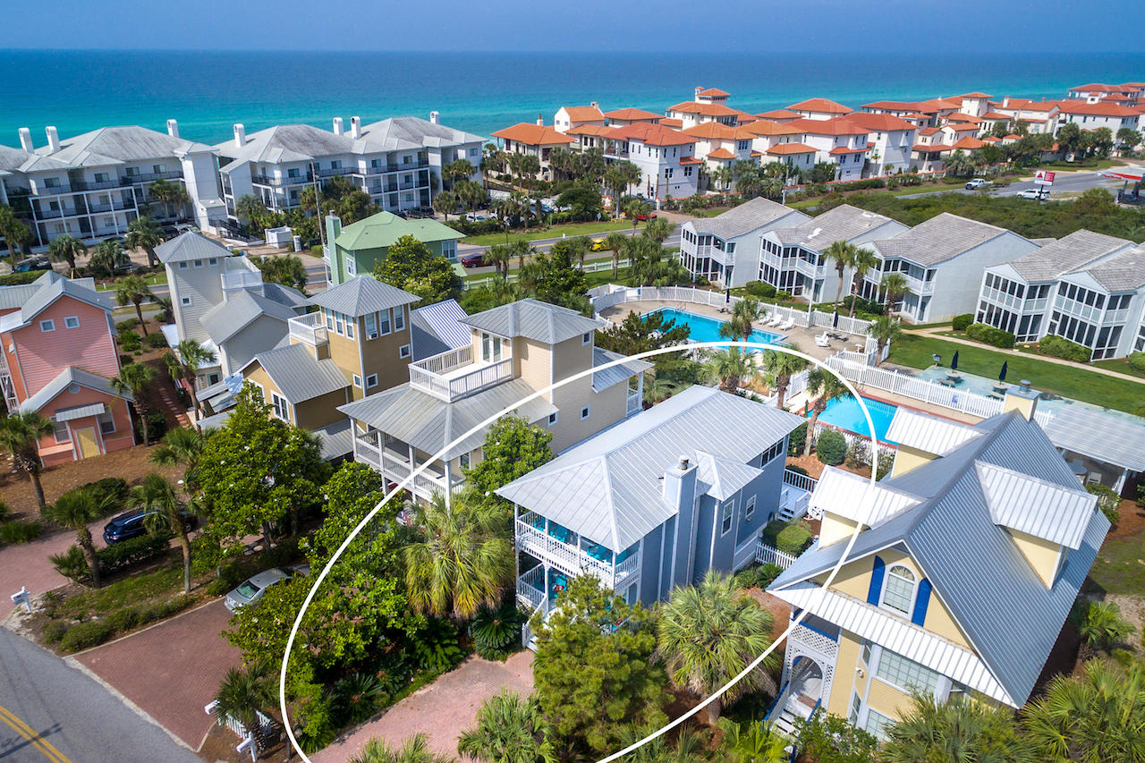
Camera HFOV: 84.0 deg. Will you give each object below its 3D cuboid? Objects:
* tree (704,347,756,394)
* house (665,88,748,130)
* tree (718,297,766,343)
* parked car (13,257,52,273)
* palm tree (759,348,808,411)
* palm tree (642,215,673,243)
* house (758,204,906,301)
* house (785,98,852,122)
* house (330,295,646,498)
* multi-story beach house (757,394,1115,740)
[{"bbox_3d":[11.538,0.009,47.286,3.830,5.140,3.830,7,29,14],"label":"tree"},{"bbox_3d":[36.500,-71.660,174.320,12.000,15.300,22.000,-10,27,-20],"label":"house"},{"bbox_3d":[14.555,-3.628,54.322,3.106,6.773,2.772,0,25,0],"label":"tree"},{"bbox_3d":[-64.905,-13.221,76.044,1.900,1.650,4.700,4,28,8],"label":"parked car"},{"bbox_3d":[13.600,0.450,41.000,3.000,5.800,3.000,0,26,0],"label":"palm tree"},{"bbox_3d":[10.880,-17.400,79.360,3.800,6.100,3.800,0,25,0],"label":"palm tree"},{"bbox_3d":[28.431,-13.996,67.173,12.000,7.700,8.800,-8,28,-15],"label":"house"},{"bbox_3d":[52.646,-55.308,139.533,13.000,12.000,11.500,-14,30,-27],"label":"house"},{"bbox_3d":[-4.307,0.741,40.774,9.280,11.463,16.579,21,32,37],"label":"house"},{"bbox_3d":[15.944,8.152,27.130,8.571,11.046,13.280,21,32,37],"label":"multi-story beach house"}]

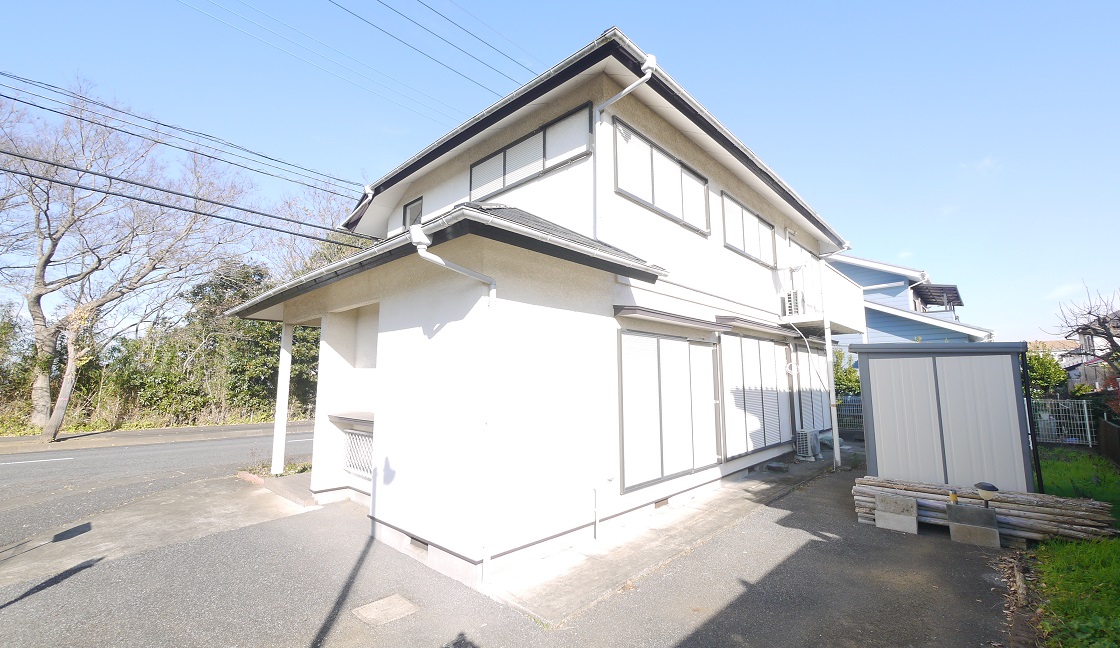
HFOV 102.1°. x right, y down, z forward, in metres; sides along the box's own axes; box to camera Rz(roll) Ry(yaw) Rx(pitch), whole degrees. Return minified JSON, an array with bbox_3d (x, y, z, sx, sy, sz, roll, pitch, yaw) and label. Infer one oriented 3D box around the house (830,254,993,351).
[{"bbox_3d":[13.284,0.551,20.590,9.360,7.200,8.800,-6,-9,43],"label":"house"}]

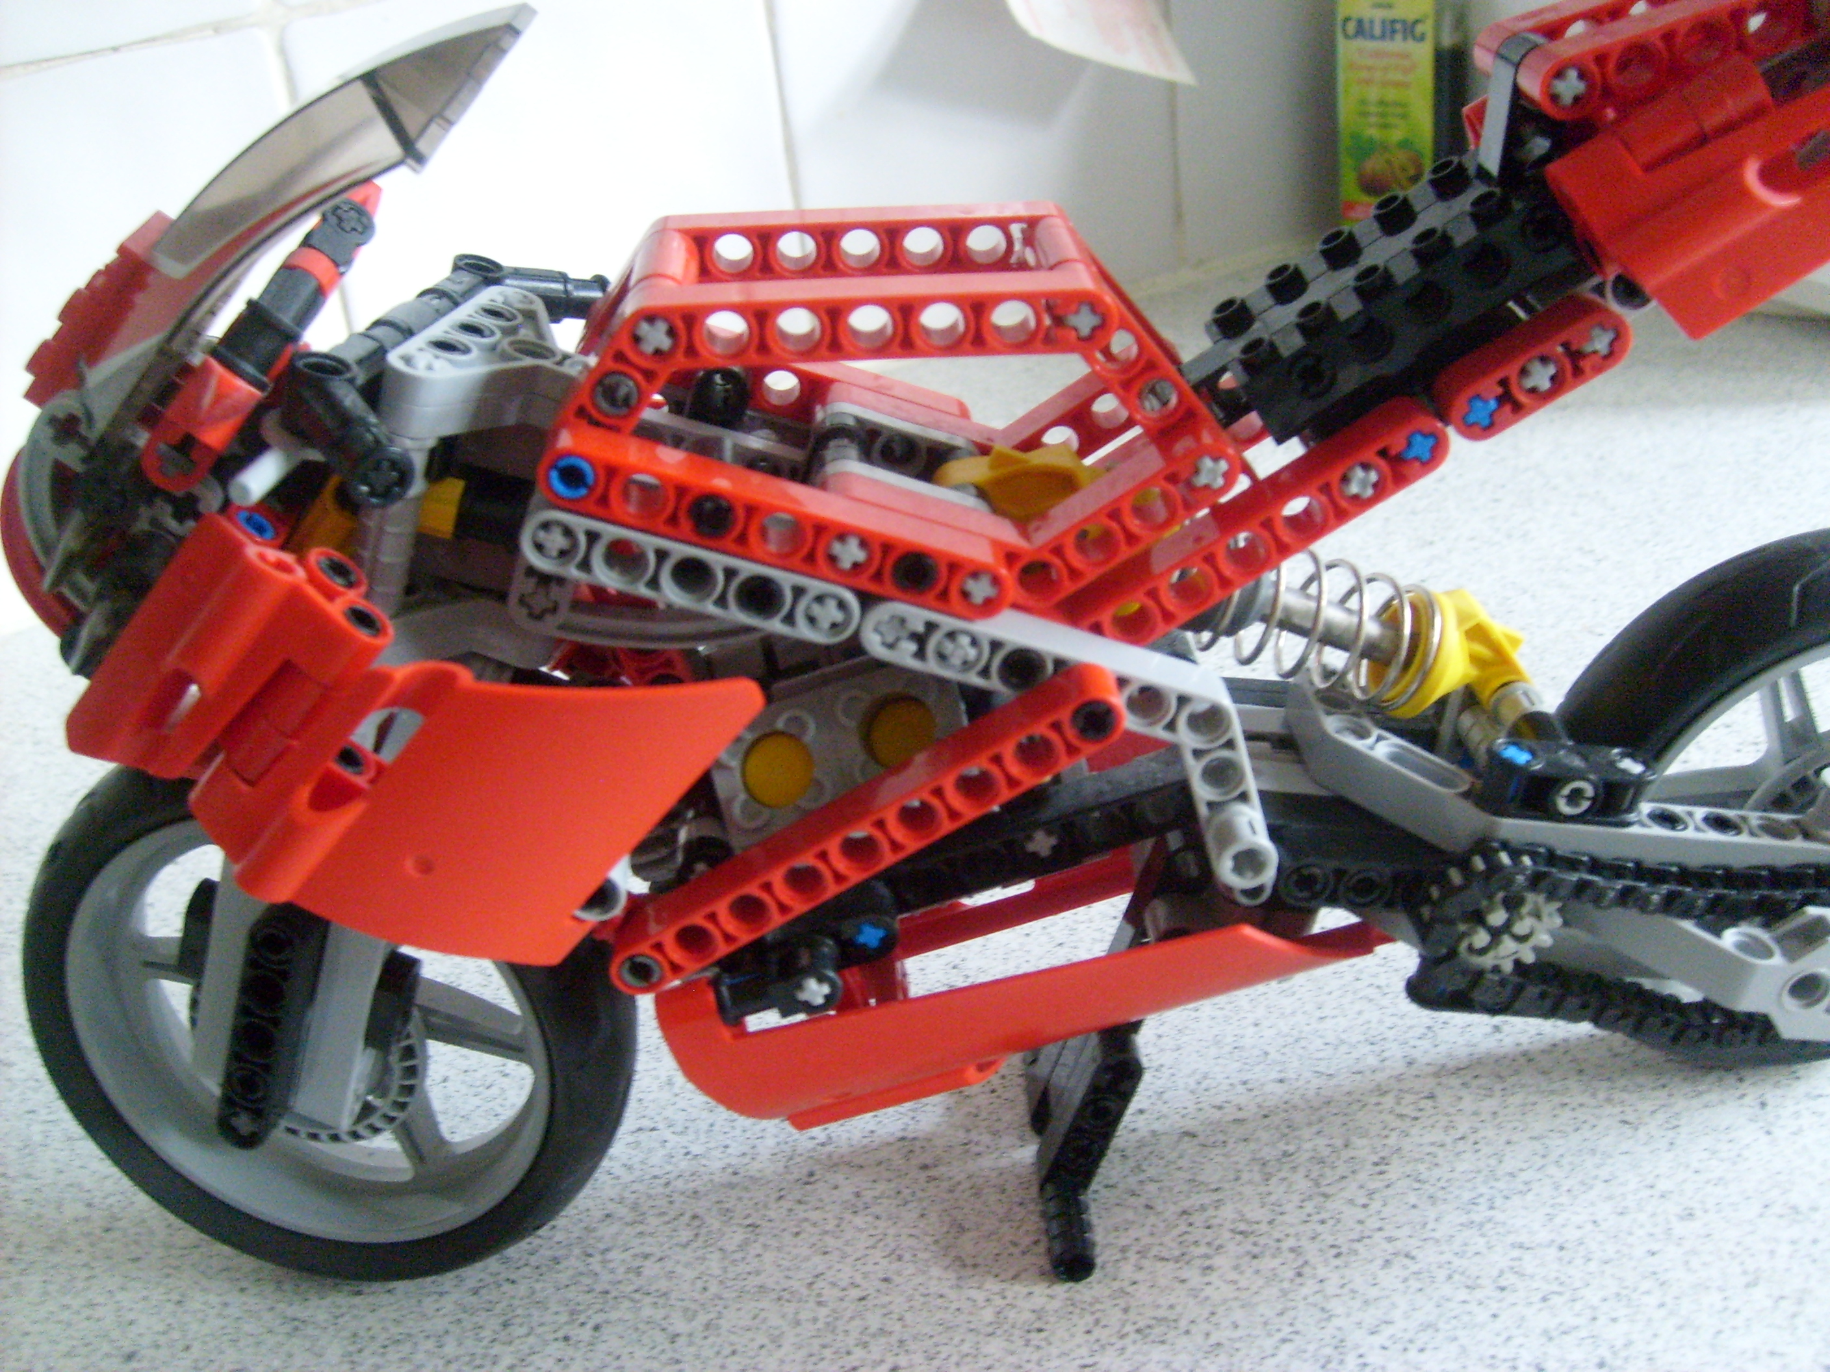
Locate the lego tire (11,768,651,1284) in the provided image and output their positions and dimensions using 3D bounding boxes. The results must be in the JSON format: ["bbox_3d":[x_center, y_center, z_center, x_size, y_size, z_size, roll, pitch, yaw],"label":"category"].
[{"bbox_3d":[-0.088,0.049,0.280,0.094,0.094,0.022,-2,23,11],"label":"lego tire"}]

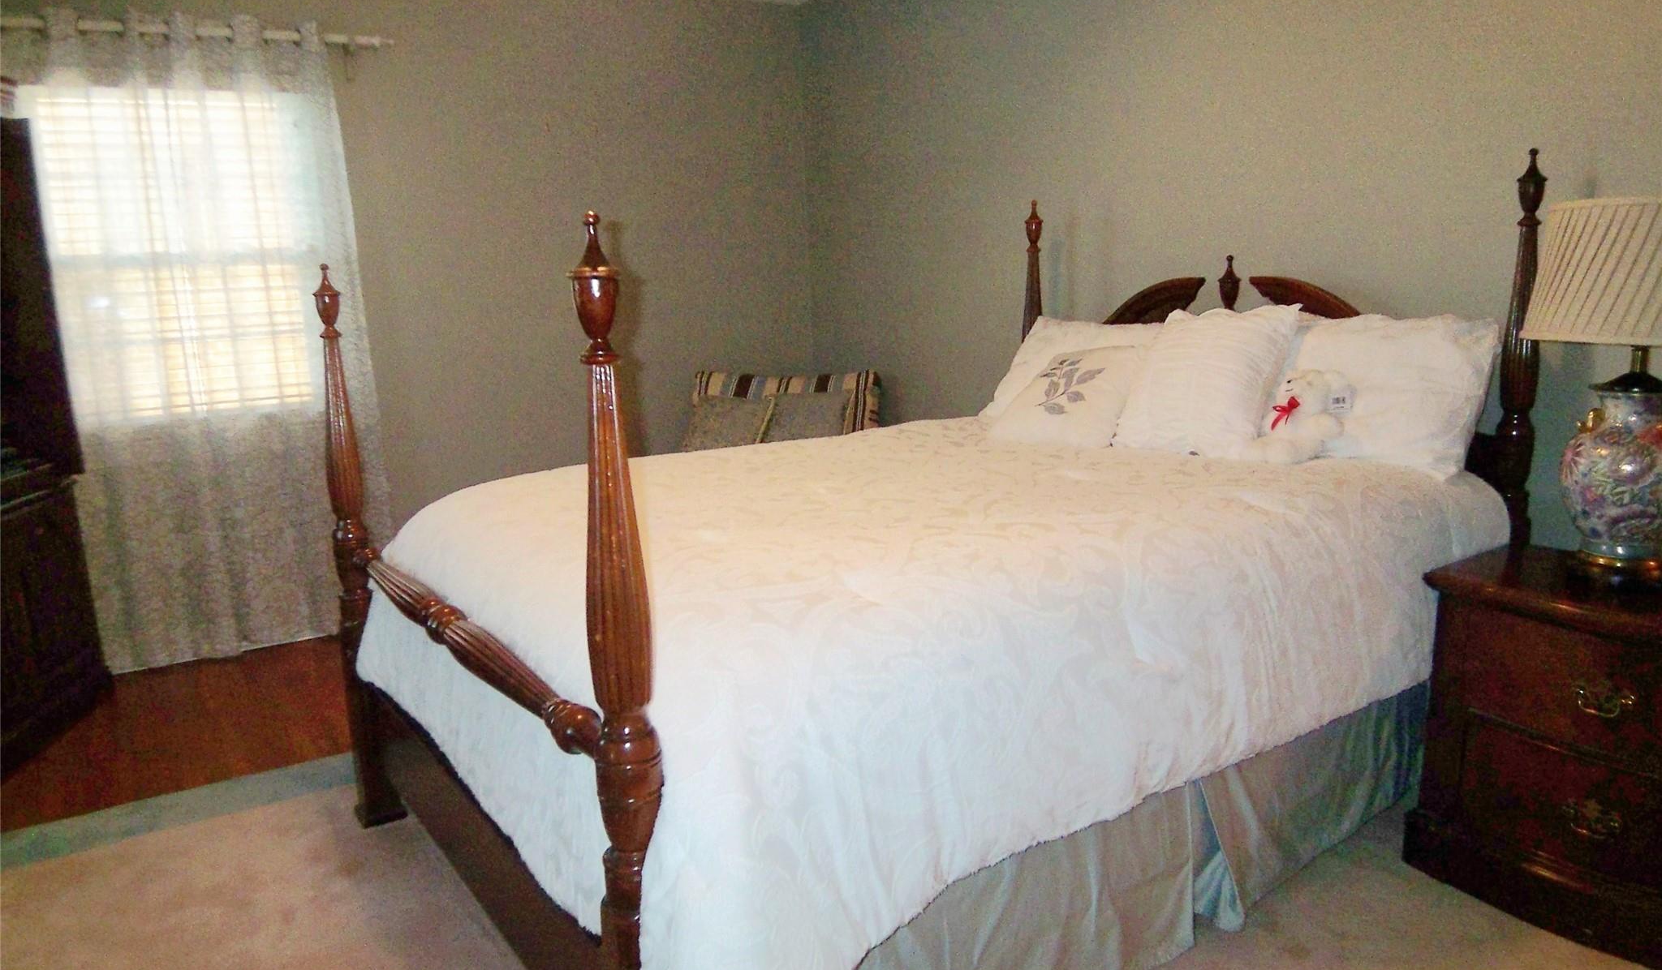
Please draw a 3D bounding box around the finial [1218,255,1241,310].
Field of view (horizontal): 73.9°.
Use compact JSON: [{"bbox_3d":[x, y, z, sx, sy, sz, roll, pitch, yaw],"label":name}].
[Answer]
[{"bbox_3d":[1.116,-0.560,3.092,0.064,0.161,0.064,-8,12,-34],"label":"finial"}]

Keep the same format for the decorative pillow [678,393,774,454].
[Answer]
[{"bbox_3d":[-0.393,-0.163,4.289,0.380,0.380,0.140,3,-11,23],"label":"decorative pillow"}]

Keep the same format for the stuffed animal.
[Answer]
[{"bbox_3d":[1.059,-0.159,2.500,0.200,0.215,0.200,7,3,-32],"label":"stuffed animal"}]

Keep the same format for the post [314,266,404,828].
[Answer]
[{"bbox_3d":[-1.117,0.151,2.581,0.088,1.311,0.088,-8,12,-34],"label":"post"}]

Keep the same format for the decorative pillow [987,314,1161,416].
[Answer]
[{"bbox_3d":[0.760,-0.319,3.226,0.170,0.440,0.700,38,-14,-33],"label":"decorative pillow"}]

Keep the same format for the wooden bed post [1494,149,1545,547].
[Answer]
[{"bbox_3d":[1.566,-0.003,2.543,0.085,1.498,0.085,-8,12,-34],"label":"wooden bed post"}]

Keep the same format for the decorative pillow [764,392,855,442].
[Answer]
[{"bbox_3d":[-0.077,-0.177,4.281,0.380,0.380,0.140,3,-11,23],"label":"decorative pillow"}]

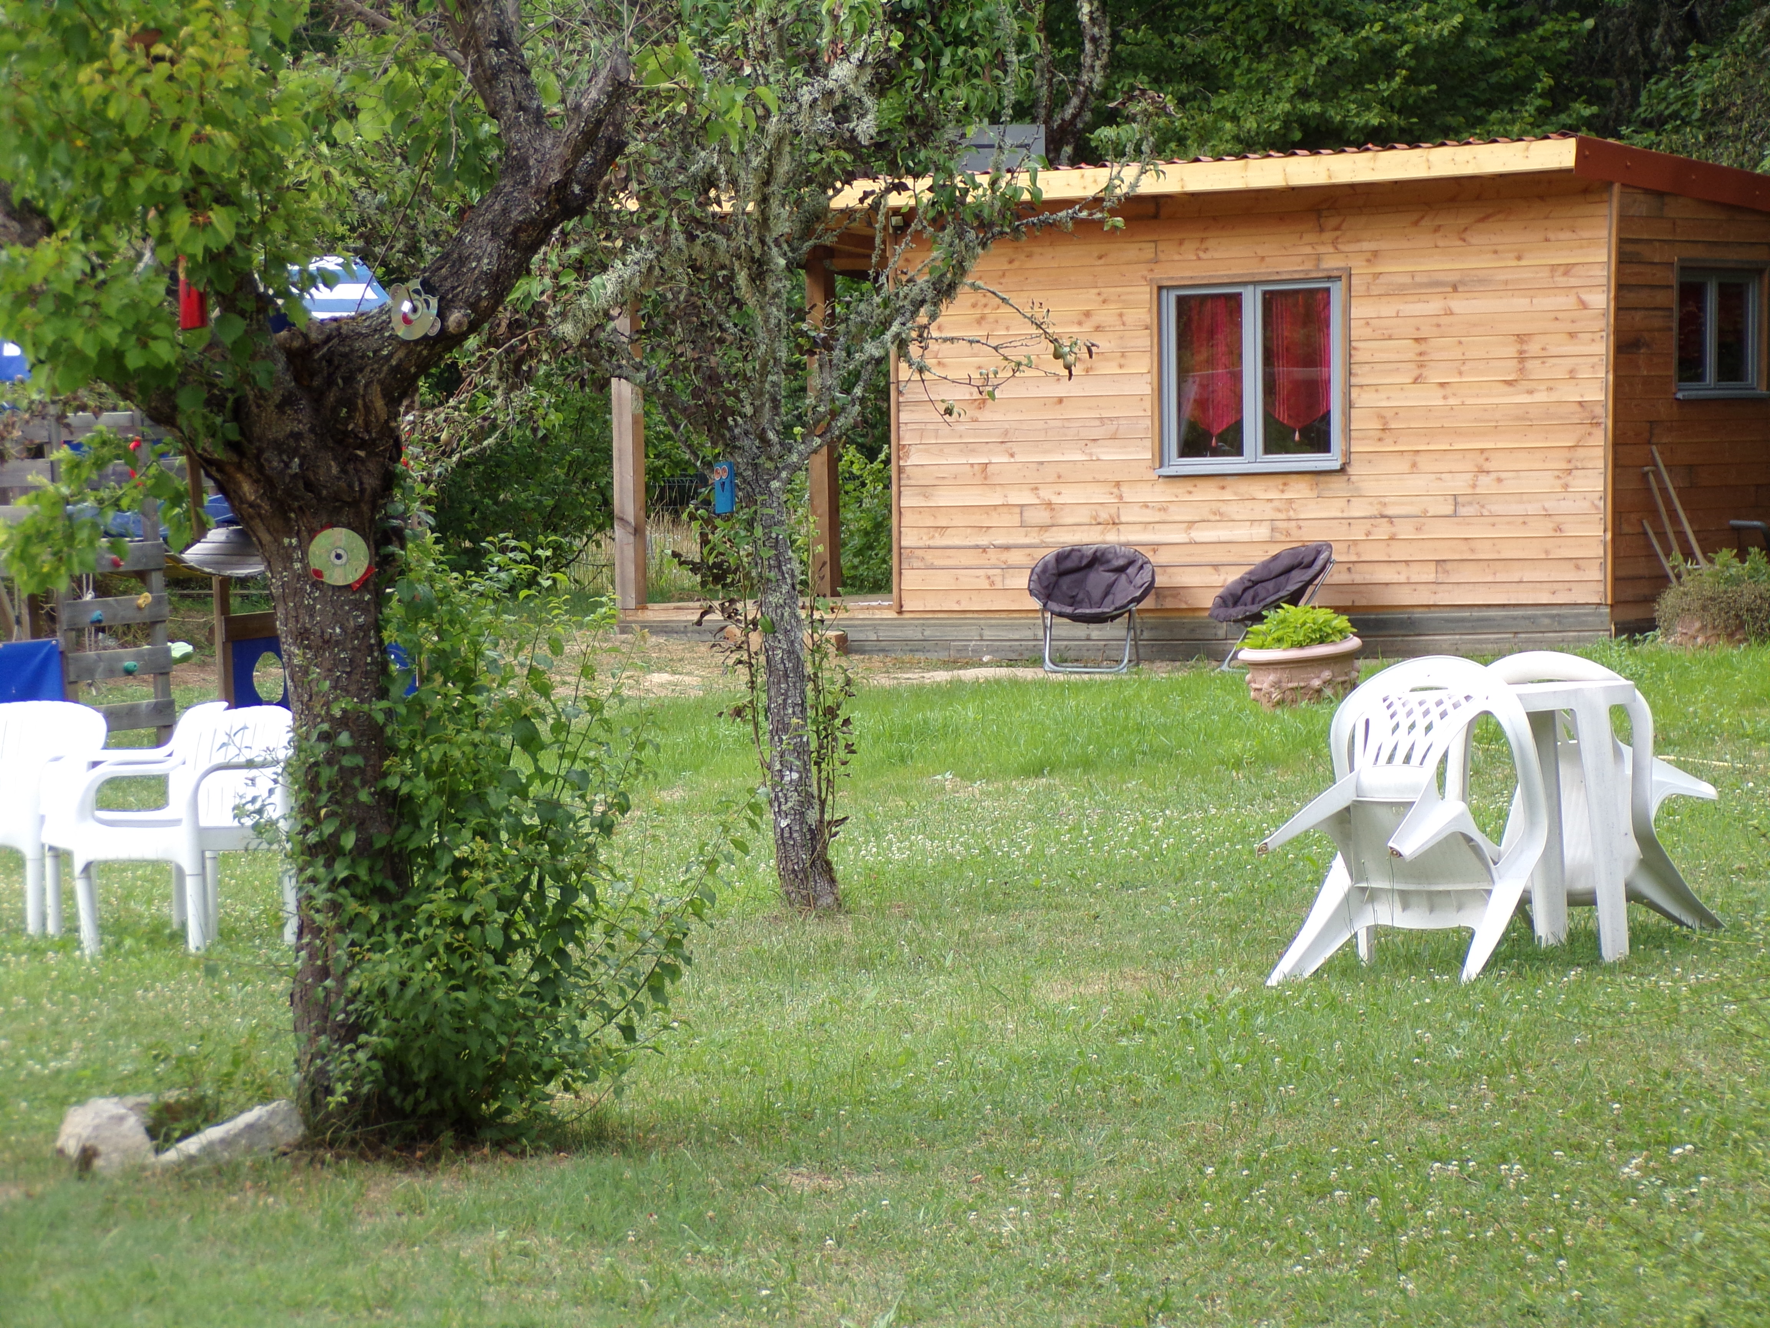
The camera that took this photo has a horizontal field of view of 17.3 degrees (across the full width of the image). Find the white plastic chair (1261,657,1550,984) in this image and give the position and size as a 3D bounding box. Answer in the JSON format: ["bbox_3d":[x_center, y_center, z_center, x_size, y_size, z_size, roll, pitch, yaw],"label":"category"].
[{"bbox_3d":[1.355,0.426,15.182,0.560,0.530,0.800,0,34,30],"label":"white plastic chair"}]

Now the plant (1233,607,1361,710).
[{"bbox_3d":[2.103,-0.032,29.600,0.630,0.540,0.630,-5,3,0],"label":"plant"}]

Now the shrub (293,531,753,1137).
[{"bbox_3d":[-0.735,0.343,11.800,0.920,1.200,0.800,-1,2,0],"label":"shrub"}]

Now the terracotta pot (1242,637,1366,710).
[{"bbox_3d":[2.107,0.063,29.600,0.620,0.360,0.620,-5,3,0],"label":"terracotta pot"}]

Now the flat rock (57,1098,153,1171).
[{"bbox_3d":[-1.517,0.918,11.350,0.190,0.140,0.190,-1,2,0],"label":"flat rock"}]

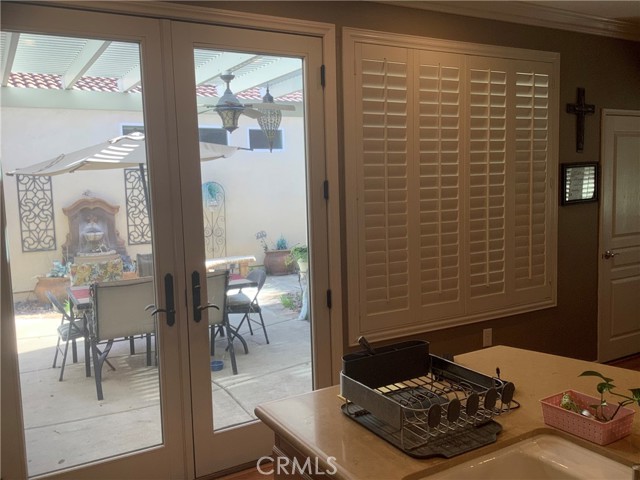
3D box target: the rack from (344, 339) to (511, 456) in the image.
[{"bbox_3d":[0.311,0.430,1.655,0.375,0.160,0.420,-5,7,-29],"label":"rack"}]

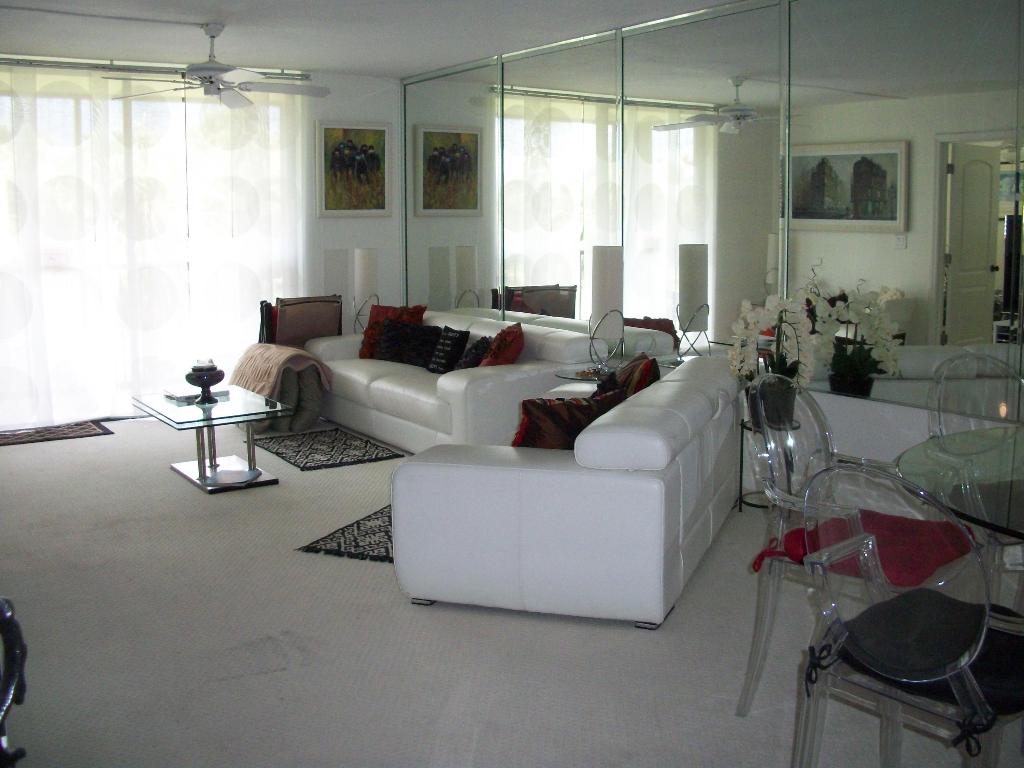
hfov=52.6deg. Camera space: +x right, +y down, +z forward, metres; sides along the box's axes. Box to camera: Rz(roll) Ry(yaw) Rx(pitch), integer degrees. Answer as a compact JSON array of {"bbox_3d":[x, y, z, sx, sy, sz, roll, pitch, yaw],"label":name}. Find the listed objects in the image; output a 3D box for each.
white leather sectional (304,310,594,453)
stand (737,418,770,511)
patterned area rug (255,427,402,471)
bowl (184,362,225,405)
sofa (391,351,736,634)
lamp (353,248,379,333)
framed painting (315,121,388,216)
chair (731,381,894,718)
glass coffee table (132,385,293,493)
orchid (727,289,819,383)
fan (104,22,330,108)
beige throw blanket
[{"bbox_3d":[-0.472,-0.047,7.024,1.050,0.735,2.220,-7,11,-34],"label":"white leather sectional"},{"bbox_3d":[1.179,0.371,4.727,0.282,0.433,0.282,0,9,0],"label":"stand"},{"bbox_3d":[-1.189,0.402,6.534,0.655,0.012,0.975,-7,11,-34],"label":"patterned area rug"},{"bbox_3d":[-1.594,-0.001,5.400,0.202,0.202,0.202,0,9,0],"label":"bowl"},{"bbox_3d":[0.328,0.327,4.230,0.967,0.695,1.652,3,10,20],"label":"sofa"},{"bbox_3d":[-1.136,-0.716,8.092,0.200,0.690,0.200,0,9,0],"label":"lamp"},{"bbox_3d":[-1.212,-1.650,8.004,0.645,0.730,0.040,-7,11,-34],"label":"framed painting"},{"bbox_3d":[0.946,0.435,2.713,0.544,0.937,0.554,-9,13,-44],"label":"chair"},{"bbox_3d":[-1.710,0.309,5.846,0.595,0.420,0.940,-7,11,-34],"label":"glass coffee table"},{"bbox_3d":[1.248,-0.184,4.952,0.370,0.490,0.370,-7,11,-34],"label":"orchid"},{"bbox_3d":[-1.635,-1.772,5.672,1.269,0.403,1.269,0,9,0],"label":"fan"},{"bbox_3d":[-1.618,-0.097,7.298,0.520,0.325,0.800,-7,11,-34],"label":"beige throw blanket"}]

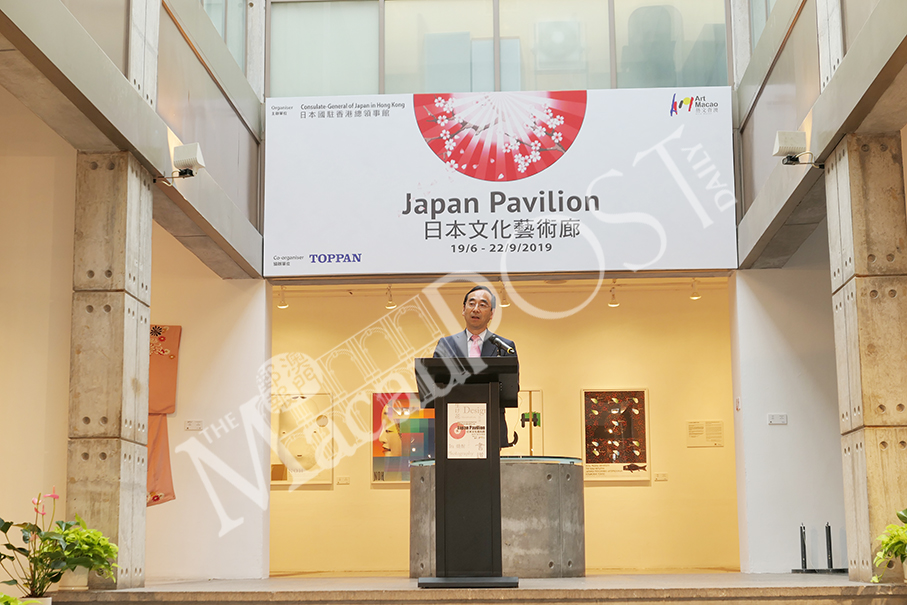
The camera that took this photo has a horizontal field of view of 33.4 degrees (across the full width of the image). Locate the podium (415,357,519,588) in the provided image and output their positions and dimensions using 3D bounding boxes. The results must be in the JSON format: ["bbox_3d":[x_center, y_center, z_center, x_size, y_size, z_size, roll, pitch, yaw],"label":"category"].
[{"bbox_3d":[0.087,0.922,8.146,0.550,1.200,0.460,-1,-10,3],"label":"podium"}]

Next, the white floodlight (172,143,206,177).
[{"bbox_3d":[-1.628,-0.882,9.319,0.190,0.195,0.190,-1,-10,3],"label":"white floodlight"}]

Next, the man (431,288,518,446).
[{"bbox_3d":[0.133,0.744,8.600,0.500,1.700,0.360,-1,-10,3],"label":"man"}]

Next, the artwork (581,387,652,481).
[{"bbox_3d":[1.884,1.538,17.509,0.775,1.070,0.040,-1,-9,3],"label":"artwork"}]

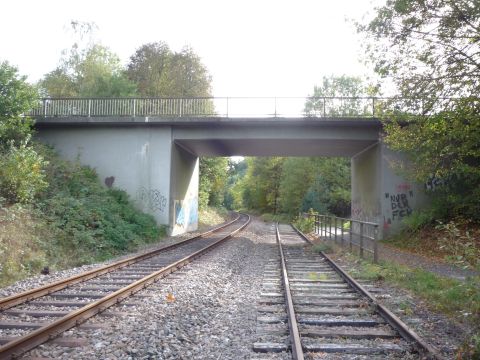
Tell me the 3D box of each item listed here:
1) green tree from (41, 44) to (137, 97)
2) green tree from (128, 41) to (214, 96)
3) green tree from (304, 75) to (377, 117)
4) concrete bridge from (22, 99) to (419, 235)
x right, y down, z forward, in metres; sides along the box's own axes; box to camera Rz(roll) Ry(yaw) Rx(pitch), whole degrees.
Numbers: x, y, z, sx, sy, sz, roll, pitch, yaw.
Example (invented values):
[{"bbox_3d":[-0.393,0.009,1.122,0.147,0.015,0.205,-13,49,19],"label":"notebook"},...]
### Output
[{"bbox_3d":[-14.661,-7.039,43.505,9.300,12.250,8.500,0,-3,0],"label":"green tree"},{"bbox_3d":[-7.128,-7.361,45.530,8.720,13.180,8.000,0,-3,0],"label":"green tree"},{"bbox_3d":[10.437,-5.777,46.439,7.460,10.240,7.000,0,-3,0],"label":"green tree"},{"bbox_3d":[0.226,-0.358,28.672,23.300,7.500,10.000,0,-3,4],"label":"concrete bridge"}]

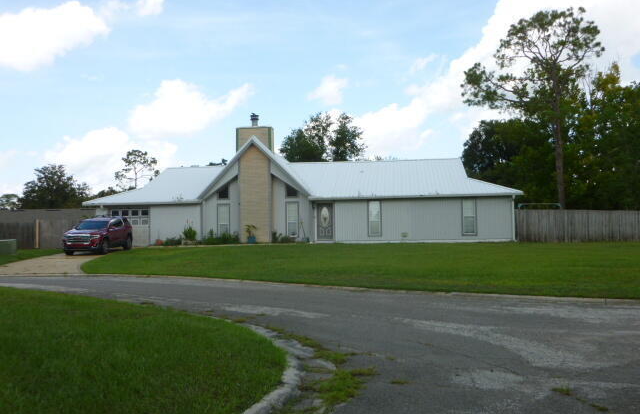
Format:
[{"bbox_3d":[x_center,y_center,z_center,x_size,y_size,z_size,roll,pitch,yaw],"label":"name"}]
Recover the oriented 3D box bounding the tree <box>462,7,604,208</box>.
[{"bbox_3d":[18.312,-7.494,50.106,12.059,18.901,11.456,-1,-1,0],"label":"tree"}]

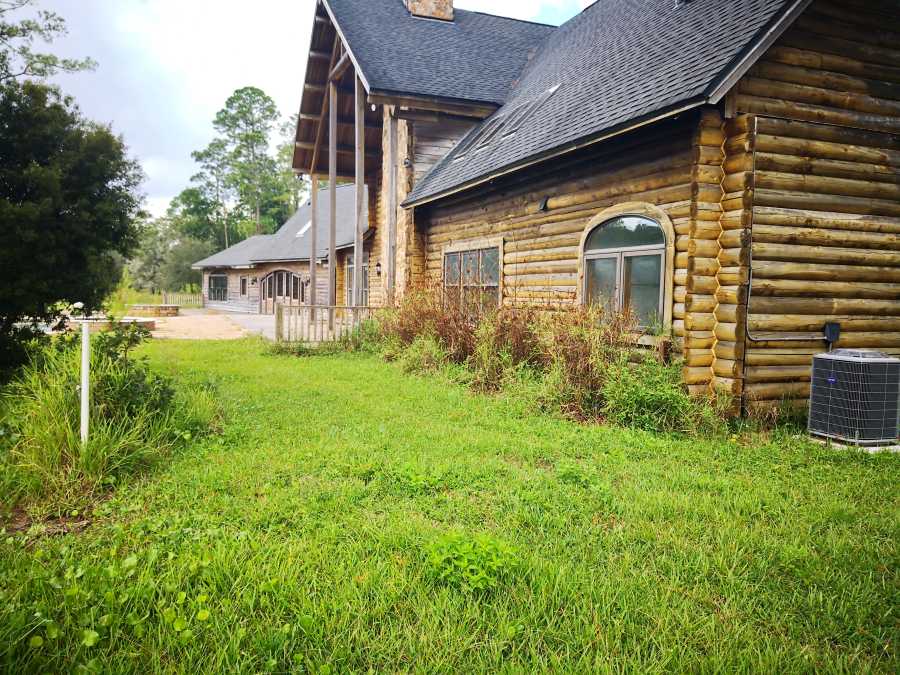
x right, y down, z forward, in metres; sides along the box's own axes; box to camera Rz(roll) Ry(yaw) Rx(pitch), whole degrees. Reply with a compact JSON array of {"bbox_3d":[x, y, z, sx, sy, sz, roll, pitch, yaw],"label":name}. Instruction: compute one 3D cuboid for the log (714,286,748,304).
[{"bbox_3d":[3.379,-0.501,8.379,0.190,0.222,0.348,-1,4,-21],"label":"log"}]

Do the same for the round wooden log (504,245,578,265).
[{"bbox_3d":[1.527,-1.361,11.727,0.177,0.197,2.659,0,4,-20],"label":"round wooden log"}]

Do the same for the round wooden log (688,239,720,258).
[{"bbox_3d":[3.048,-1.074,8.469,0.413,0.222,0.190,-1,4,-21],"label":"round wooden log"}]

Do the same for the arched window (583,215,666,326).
[{"bbox_3d":[2.315,-0.914,9.463,0.099,1.478,1.950,0,4,-20],"label":"arched window"}]

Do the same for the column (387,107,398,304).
[{"bbox_3d":[-1.332,-2.532,16.353,0.187,5.516,0.187,0,4,-20],"label":"column"}]

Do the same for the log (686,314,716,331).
[{"bbox_3d":[2.767,-0.172,7.762,0.335,0.202,0.197,0,4,-20],"label":"log"}]

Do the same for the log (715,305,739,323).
[{"bbox_3d":[3.044,-0.256,7.620,0.197,0.202,0.335,0,4,-20],"label":"log"}]

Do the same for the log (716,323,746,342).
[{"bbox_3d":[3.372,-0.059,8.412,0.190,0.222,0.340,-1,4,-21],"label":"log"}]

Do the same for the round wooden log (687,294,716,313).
[{"bbox_3d":[2.771,-0.372,7.748,0.335,0.202,0.197,0,4,-20],"label":"round wooden log"}]

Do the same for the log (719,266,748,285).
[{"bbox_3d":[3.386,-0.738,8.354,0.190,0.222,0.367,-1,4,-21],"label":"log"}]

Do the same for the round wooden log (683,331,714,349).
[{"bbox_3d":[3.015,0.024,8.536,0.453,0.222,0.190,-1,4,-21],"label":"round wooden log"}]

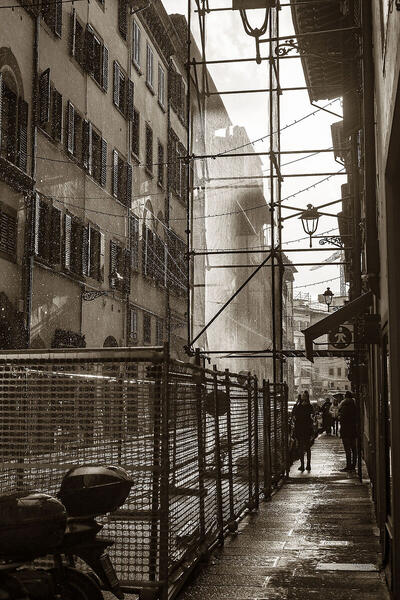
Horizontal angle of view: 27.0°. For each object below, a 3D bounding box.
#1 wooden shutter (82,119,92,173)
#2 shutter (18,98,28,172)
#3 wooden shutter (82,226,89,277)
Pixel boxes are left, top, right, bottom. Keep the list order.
[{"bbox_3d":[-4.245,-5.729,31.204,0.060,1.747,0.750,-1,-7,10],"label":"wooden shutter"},{"bbox_3d":[-5.197,-4.850,24.562,0.080,2.100,0.650,-1,-7,10],"label":"shutter"},{"bbox_3d":[-4.239,-1.827,30.756,0.060,1.744,0.570,-1,-7,10],"label":"wooden shutter"}]

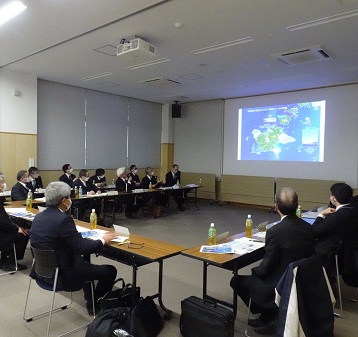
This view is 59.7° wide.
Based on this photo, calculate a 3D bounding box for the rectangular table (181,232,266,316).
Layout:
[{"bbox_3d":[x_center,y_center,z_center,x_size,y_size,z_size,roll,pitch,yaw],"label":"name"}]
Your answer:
[{"bbox_3d":[0.746,1.087,3.341,0.450,0.700,1.800,2,2,39],"label":"rectangular table"}]

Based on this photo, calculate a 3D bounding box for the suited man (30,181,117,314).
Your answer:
[{"bbox_3d":[-1.017,0.780,3.047,0.780,1.290,0.570,-1,3,-42],"label":"suited man"}]

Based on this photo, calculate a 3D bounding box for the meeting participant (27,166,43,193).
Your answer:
[{"bbox_3d":[-3.322,0.593,7.290,0.800,1.250,0.520,3,3,39],"label":"meeting participant"}]

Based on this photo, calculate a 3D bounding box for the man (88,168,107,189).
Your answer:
[{"bbox_3d":[-2.158,0.589,8.625,0.800,1.200,0.520,3,3,39],"label":"man"}]

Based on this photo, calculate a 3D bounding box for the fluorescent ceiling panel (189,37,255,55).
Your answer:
[{"bbox_3d":[0.749,-2.212,5.623,1.260,0.060,0.190,3,3,39],"label":"fluorescent ceiling panel"}]

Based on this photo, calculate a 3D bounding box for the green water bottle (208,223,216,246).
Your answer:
[{"bbox_3d":[0.323,0.642,3.015,0.068,0.220,0.068,1,2,0],"label":"green water bottle"}]

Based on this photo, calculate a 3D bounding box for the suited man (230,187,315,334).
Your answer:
[{"bbox_3d":[0.906,0.814,2.863,0.550,1.280,0.780,0,2,-30],"label":"suited man"}]

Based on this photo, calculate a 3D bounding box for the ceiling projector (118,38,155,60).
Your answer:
[{"bbox_3d":[-0.700,-1.949,5.201,0.540,0.170,0.470,3,3,36],"label":"ceiling projector"}]

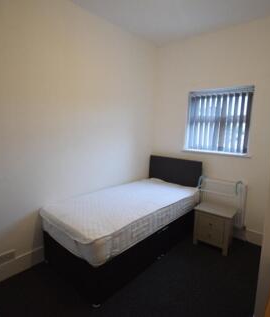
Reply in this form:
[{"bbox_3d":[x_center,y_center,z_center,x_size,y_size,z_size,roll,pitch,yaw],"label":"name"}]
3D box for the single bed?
[{"bbox_3d":[0.002,0.594,2.539,0.899,1.002,1.947,9,11,42],"label":"single bed"}]

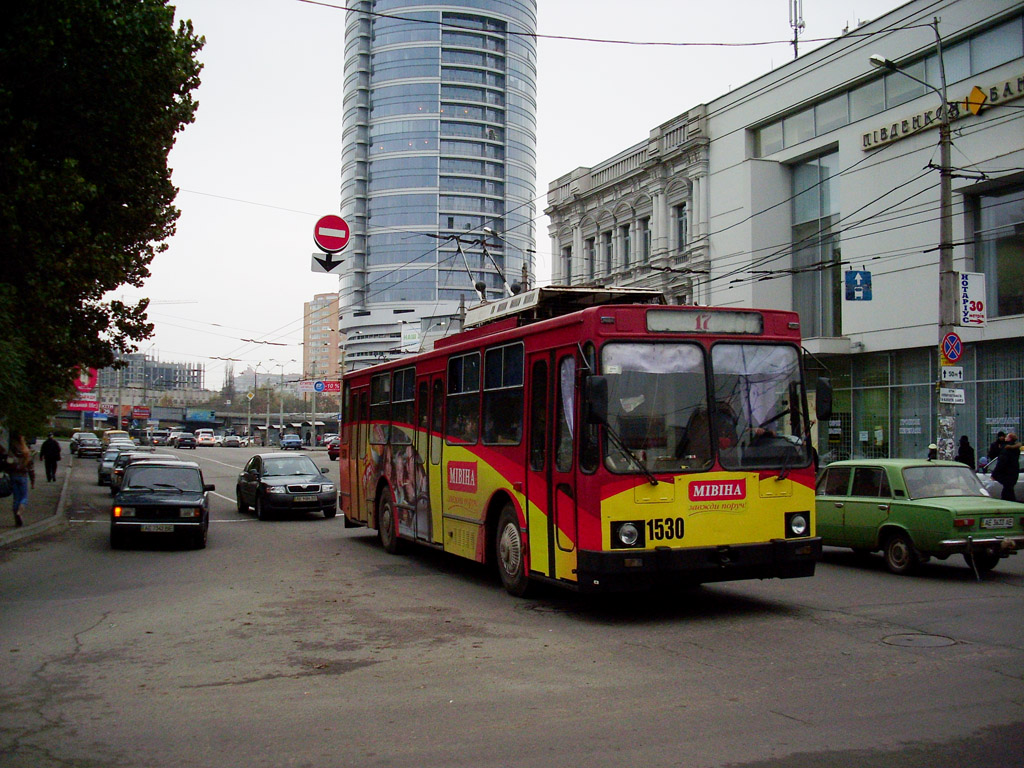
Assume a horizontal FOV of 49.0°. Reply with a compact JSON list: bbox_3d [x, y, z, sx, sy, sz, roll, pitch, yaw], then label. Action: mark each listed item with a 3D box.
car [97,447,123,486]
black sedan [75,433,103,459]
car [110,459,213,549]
[{"bbox_3d":[-15.487,3.245,44.304,1.670,1.430,4.200,1,-3,-20],"label":"car"},{"bbox_3d":[-27.587,3.994,73.000,1.700,1.550,4.300,2,-3,-27],"label":"black sedan"},{"bbox_3d":[-6.360,2.130,20.521,1.620,1.440,4.130,1,-3,-15],"label":"car"}]

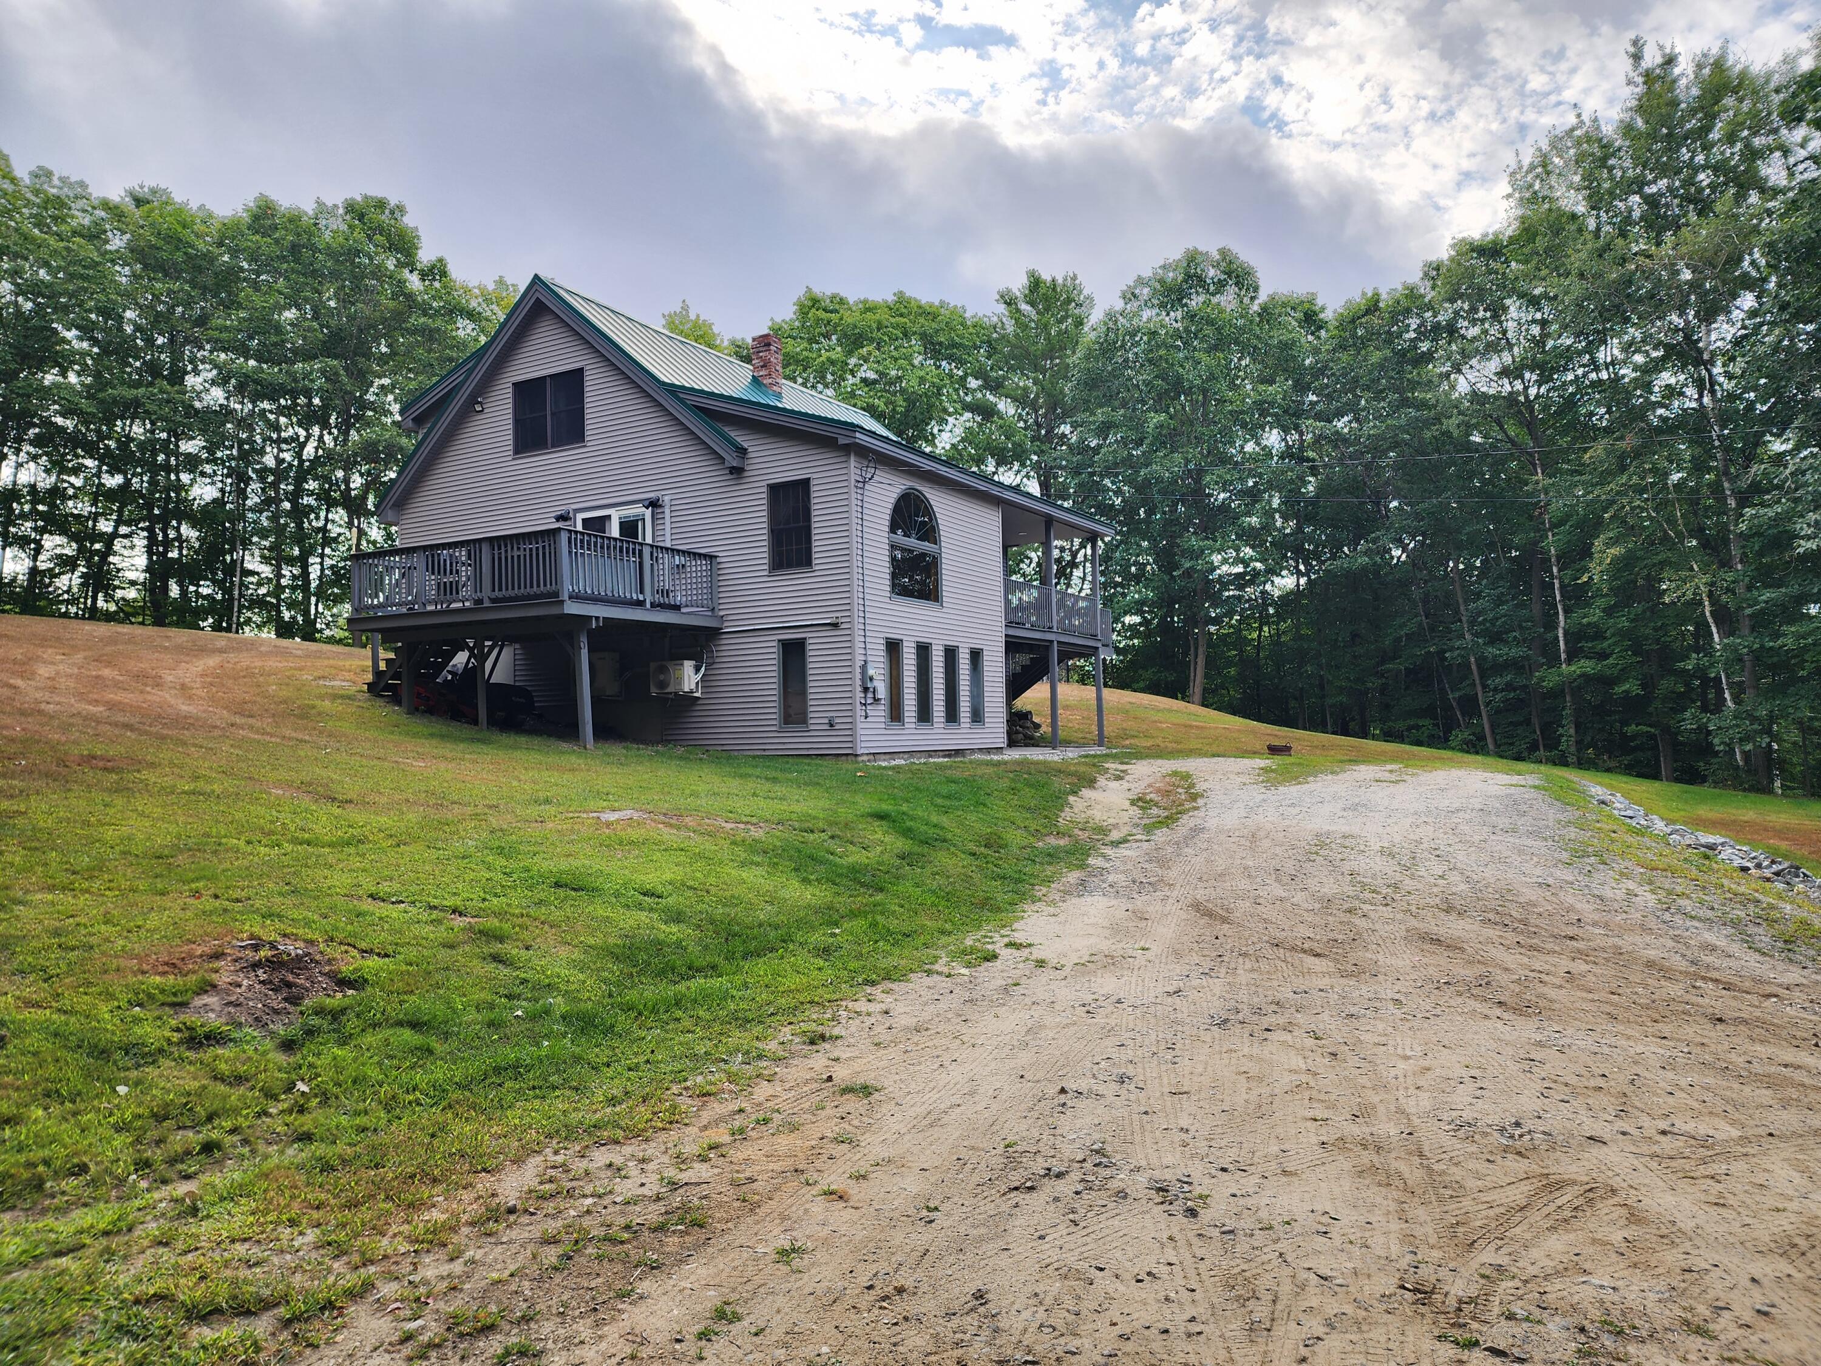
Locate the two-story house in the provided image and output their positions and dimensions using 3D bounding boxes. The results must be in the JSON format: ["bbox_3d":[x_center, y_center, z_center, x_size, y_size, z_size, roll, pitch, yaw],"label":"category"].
[{"bbox_3d":[-3.592,-3.101,26.185,11.570,9.310,15.560,-2,-2,29],"label":"two-story house"}]

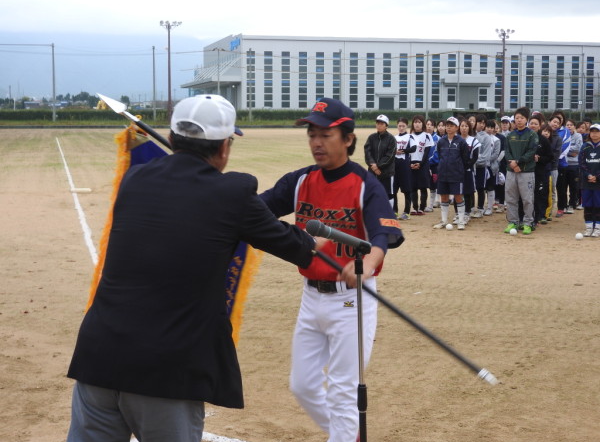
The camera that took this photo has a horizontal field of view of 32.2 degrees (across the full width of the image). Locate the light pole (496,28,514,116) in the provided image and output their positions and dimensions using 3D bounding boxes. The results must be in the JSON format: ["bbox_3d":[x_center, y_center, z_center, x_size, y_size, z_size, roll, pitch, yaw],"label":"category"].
[{"bbox_3d":[22.698,-16.116,115.451,2.100,10.252,0.900,1,6,5],"label":"light pole"}]

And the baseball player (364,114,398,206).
[{"bbox_3d":[1.191,-0.740,15.115,0.470,1.592,0.340,2,6,15],"label":"baseball player"}]

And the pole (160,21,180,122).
[{"bbox_3d":[-12.950,-14.771,103.459,2.200,10.100,0.900,-1,6,-10],"label":"pole"}]

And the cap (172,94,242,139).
[{"bbox_3d":[-0.269,-0.304,3.083,0.180,0.130,0.270,2,-1,22],"label":"cap"}]

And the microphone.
[{"bbox_3d":[0.120,0.051,3.200,0.235,0.060,0.052,19,-2,-25],"label":"microphone"}]

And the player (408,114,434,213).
[{"bbox_3d":[1.979,-0.898,16.715,0.430,1.586,0.320,1,6,10],"label":"player"}]

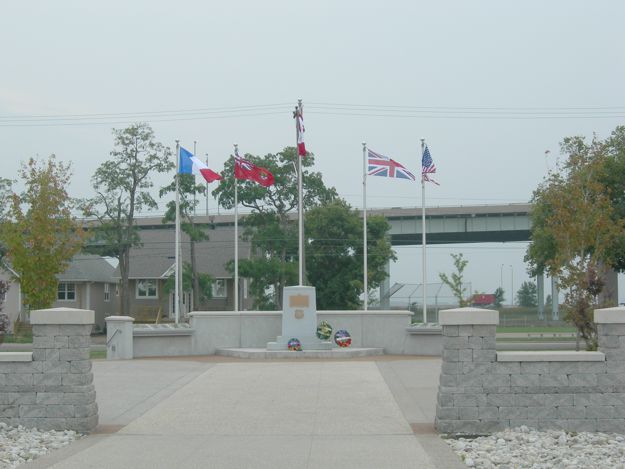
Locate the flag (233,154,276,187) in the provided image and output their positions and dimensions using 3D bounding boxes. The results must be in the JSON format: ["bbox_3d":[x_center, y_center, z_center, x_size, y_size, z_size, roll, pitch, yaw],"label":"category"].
[{"bbox_3d":[-1.648,-1.818,31.300,1.160,0.930,0.350,-1,-3,6],"label":"flag"}]

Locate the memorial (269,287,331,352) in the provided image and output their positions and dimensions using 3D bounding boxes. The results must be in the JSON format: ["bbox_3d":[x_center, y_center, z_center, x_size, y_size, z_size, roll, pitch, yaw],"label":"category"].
[{"bbox_3d":[-0.327,2.196,28.800,1.690,1.670,1.150,0,-3,1],"label":"memorial"}]

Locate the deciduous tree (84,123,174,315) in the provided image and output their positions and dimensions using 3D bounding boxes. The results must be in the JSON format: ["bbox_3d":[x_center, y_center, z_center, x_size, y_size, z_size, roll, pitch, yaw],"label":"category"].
[{"bbox_3d":[-8.306,-0.318,50.000,4.100,9.700,3.900,0,-3,0],"label":"deciduous tree"}]

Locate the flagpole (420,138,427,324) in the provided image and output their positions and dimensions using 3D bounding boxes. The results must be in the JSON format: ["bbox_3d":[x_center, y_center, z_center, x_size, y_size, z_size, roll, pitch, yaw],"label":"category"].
[{"bbox_3d":[3.085,0.235,30.400,0.100,5.800,0.100,0,-3,0],"label":"flagpole"}]

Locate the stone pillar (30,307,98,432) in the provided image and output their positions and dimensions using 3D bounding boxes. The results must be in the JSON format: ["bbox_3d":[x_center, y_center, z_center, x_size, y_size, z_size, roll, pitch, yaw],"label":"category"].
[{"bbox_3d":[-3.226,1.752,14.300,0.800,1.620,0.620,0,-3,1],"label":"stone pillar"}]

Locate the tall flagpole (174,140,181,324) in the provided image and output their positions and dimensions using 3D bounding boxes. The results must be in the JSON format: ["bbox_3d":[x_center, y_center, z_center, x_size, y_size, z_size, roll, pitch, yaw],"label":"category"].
[{"bbox_3d":[-3.787,0.084,30.900,0.130,5.600,0.130,0,-3,0],"label":"tall flagpole"}]

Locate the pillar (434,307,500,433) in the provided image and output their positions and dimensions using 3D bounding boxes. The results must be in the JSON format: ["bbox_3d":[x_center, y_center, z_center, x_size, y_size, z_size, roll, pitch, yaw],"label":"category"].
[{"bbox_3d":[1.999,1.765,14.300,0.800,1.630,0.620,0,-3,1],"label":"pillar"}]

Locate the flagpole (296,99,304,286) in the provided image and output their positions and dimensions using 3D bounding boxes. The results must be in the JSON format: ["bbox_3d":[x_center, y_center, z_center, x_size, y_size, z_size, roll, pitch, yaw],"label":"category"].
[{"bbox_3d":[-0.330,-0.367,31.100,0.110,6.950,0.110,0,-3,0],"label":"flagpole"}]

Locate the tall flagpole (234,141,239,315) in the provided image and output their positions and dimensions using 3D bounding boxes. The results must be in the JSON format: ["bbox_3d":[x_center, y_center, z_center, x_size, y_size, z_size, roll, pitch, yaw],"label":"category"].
[{"bbox_3d":[-2.146,0.325,31.100,0.100,5.800,0.100,0,-3,0],"label":"tall flagpole"}]

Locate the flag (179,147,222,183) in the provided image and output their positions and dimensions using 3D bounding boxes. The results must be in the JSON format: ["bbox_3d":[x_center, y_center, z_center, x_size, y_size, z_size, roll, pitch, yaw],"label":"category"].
[{"bbox_3d":[-3.081,-1.925,30.300,1.220,0.980,0.250,0,-3,-6],"label":"flag"}]

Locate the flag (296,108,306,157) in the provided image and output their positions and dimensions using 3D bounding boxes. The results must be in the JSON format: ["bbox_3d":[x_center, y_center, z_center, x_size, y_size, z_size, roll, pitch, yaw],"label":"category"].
[{"bbox_3d":[-0.289,-2.889,31.200,0.290,1.360,0.320,0,-3,0],"label":"flag"}]

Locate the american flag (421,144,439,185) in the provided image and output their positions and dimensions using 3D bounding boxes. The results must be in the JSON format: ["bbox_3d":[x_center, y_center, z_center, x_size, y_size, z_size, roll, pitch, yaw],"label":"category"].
[{"bbox_3d":[3.282,-1.964,30.900,0.520,1.120,0.320,0,-3,0],"label":"american flag"}]

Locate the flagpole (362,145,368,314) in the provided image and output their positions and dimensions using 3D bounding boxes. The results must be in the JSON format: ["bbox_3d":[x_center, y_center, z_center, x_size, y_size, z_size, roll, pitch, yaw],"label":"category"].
[{"bbox_3d":[1.499,0.311,31.100,0.100,5.800,0.100,0,-3,0],"label":"flagpole"}]

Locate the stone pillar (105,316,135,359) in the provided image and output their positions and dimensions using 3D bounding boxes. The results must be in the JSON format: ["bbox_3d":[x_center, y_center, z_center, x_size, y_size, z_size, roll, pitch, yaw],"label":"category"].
[{"bbox_3d":[-5.203,2.790,29.700,0.750,1.130,0.720,0,-3,-11],"label":"stone pillar"}]

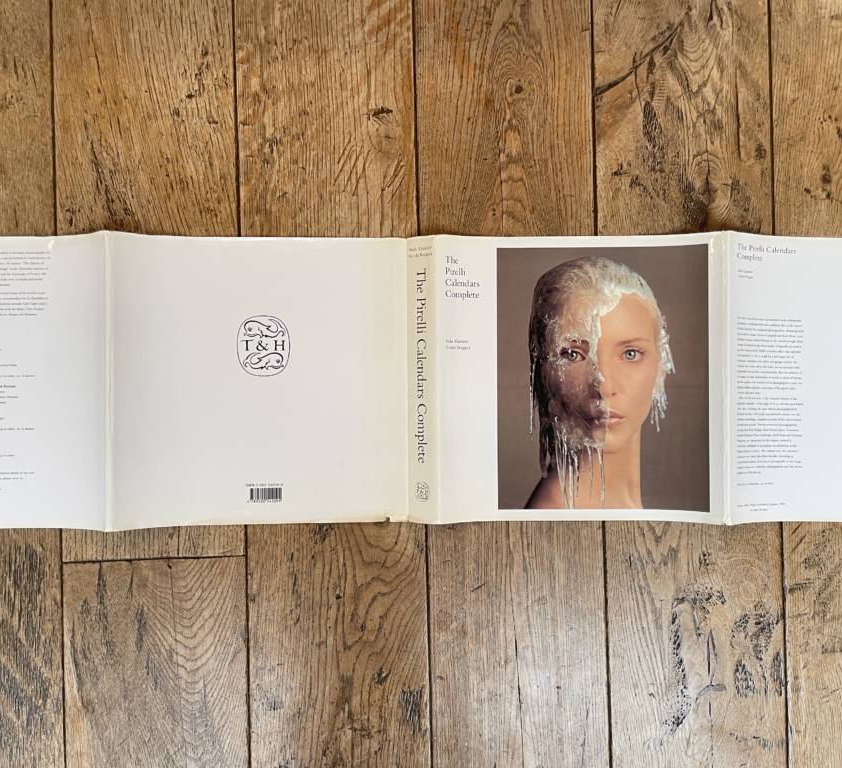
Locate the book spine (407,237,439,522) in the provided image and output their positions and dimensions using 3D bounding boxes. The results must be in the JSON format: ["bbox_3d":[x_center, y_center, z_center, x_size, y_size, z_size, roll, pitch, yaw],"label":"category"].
[{"bbox_3d":[0.003,-0.004,0.765,0.032,0.015,0.285,-1,89,6],"label":"book spine"}]

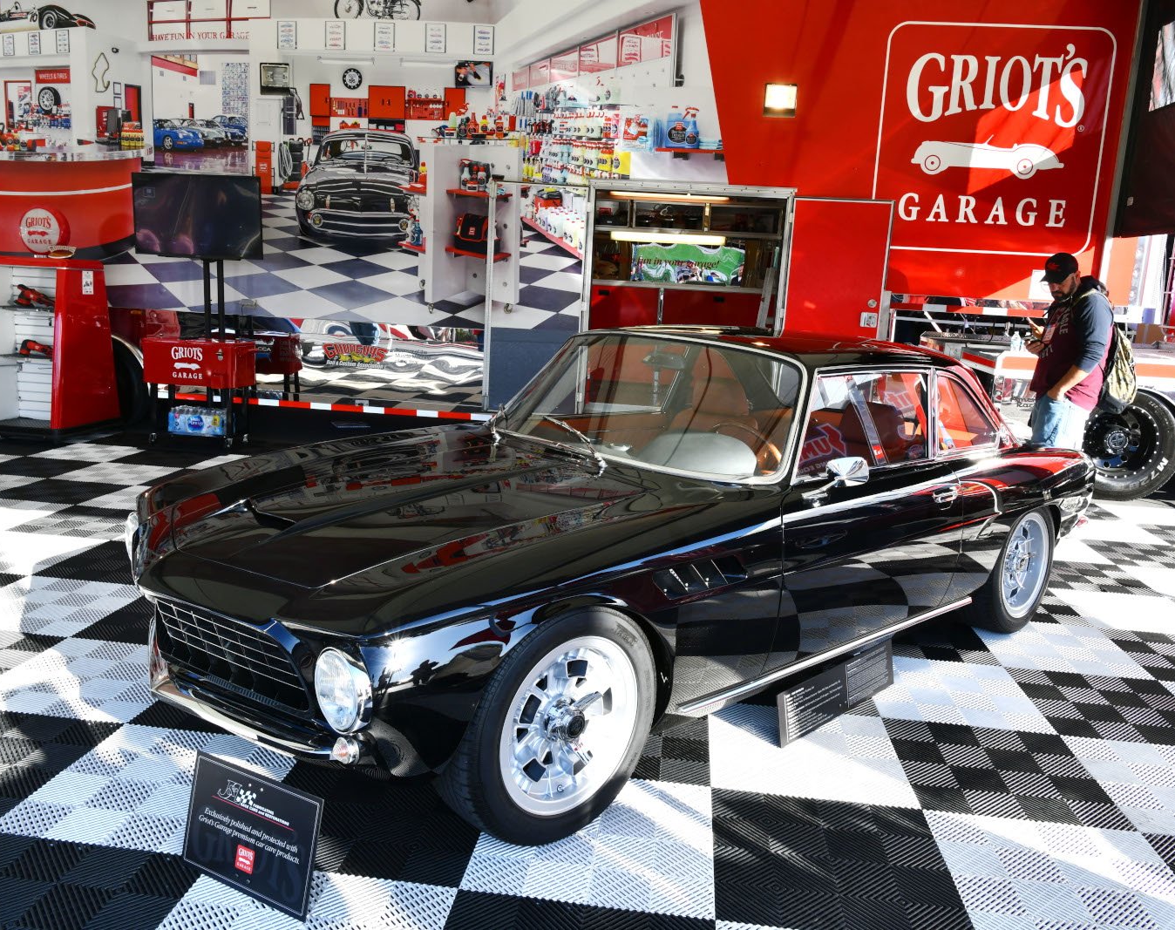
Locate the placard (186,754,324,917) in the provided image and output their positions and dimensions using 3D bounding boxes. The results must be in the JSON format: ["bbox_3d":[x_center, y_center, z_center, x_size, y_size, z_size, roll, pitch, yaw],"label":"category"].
[{"bbox_3d":[-0.780,0.853,2.171,0.410,0.275,0.025,9,1,28],"label":"placard"}]

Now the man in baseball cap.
[{"bbox_3d":[2.911,-0.370,5.712,0.430,1.790,0.500,2,11,-9],"label":"man in baseball cap"}]

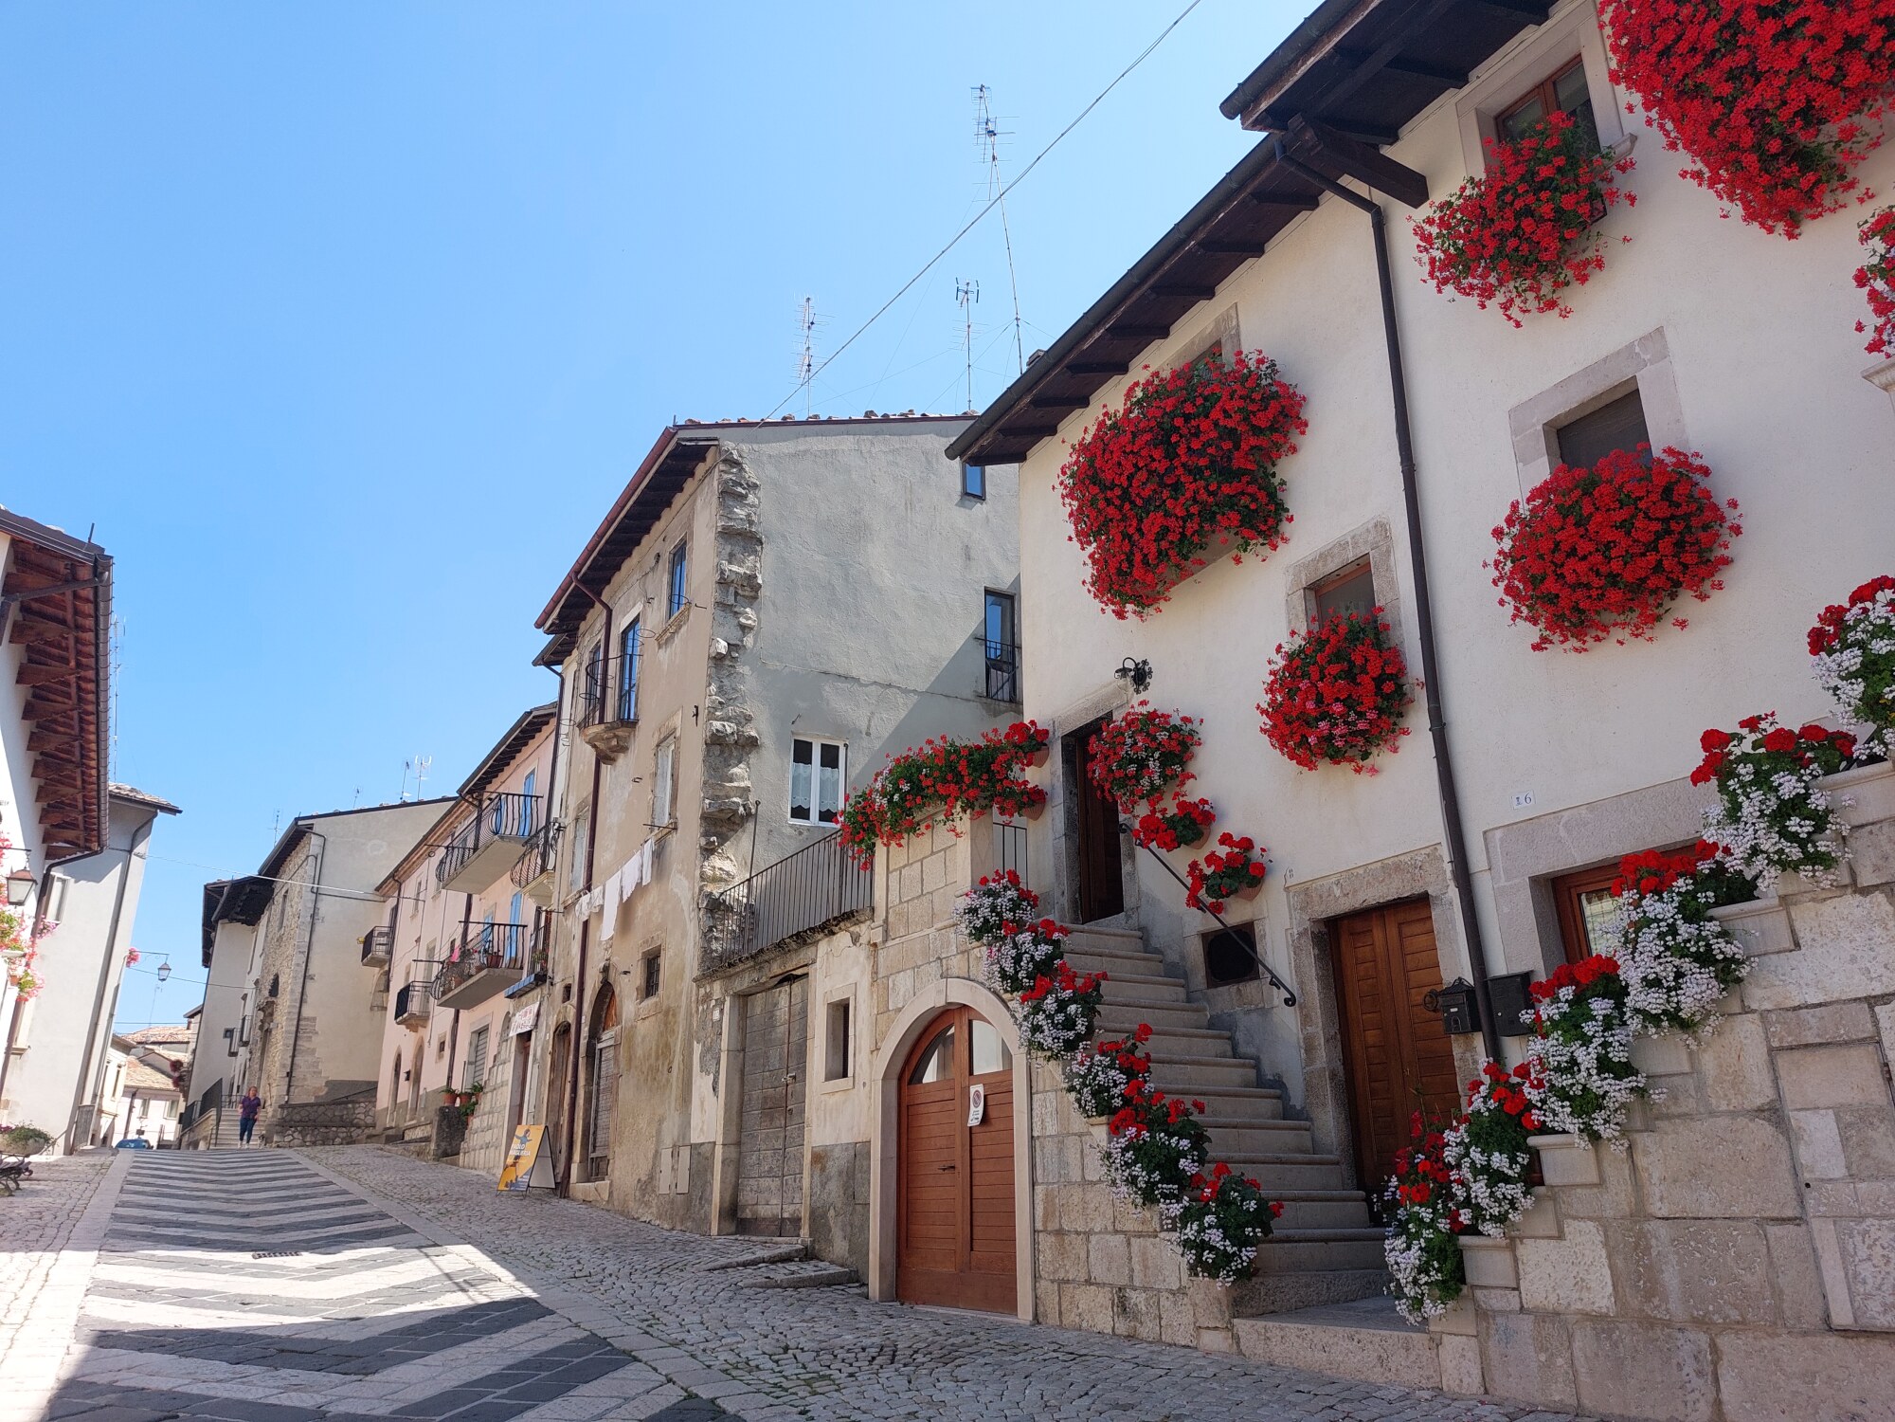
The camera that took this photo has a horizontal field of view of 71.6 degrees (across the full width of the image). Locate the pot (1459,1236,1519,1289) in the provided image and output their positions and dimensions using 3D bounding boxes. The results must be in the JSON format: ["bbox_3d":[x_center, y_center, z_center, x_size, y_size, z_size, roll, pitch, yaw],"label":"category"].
[{"bbox_3d":[2.420,2.394,5.709,0.260,0.200,0.300,12,-24,-29],"label":"pot"}]

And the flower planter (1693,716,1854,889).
[{"bbox_3d":[3.093,0.341,4.915,0.380,0.580,0.450,11,-23,-27],"label":"flower planter"}]

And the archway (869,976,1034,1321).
[{"bbox_3d":[0.093,3.116,9.618,0.300,2.291,2.213,12,-24,-29],"label":"archway"}]

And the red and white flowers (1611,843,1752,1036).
[{"bbox_3d":[2.872,0.895,5.144,0.360,0.660,0.390,11,-23,-27],"label":"red and white flowers"}]

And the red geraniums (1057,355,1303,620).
[{"bbox_3d":[1.929,-1.921,11.218,0.800,1.800,2.500,11,-23,-27],"label":"red geraniums"}]

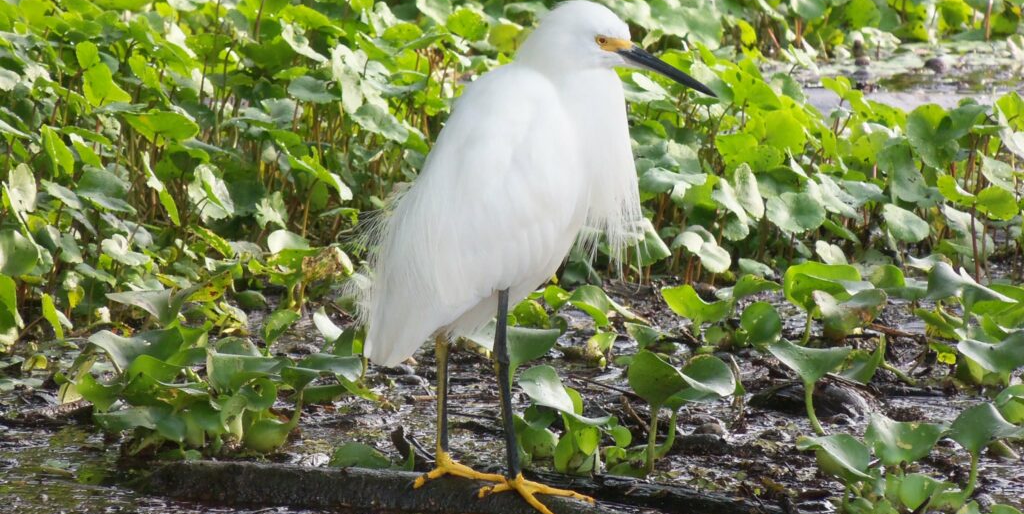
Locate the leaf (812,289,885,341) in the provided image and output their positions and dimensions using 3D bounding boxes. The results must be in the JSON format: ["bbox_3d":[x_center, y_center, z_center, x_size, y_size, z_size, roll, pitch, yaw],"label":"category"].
[{"bbox_3d":[0.299,0.050,5.850,0.062,0.040,0.040,0,12,0],"label":"leaf"}]

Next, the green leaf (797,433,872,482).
[{"bbox_3d":[0.258,0.160,5.300,0.059,0.033,0.040,0,12,0],"label":"green leaf"}]

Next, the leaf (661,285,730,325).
[{"bbox_3d":[0.173,0.046,6.267,0.063,0.032,0.034,0,13,0],"label":"leaf"}]

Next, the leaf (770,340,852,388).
[{"bbox_3d":[0.249,0.089,5.550,0.067,0.035,0.045,0,12,0],"label":"leaf"}]

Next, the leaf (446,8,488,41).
[{"bbox_3d":[-0.045,-0.237,6.770,0.041,0.032,0.030,0,12,0],"label":"leaf"}]

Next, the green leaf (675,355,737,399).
[{"bbox_3d":[0.170,0.106,5.825,0.053,0.032,0.033,0,13,0],"label":"green leaf"}]

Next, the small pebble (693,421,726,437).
[{"bbox_3d":[0.177,0.156,5.950,0.031,0.014,0.026,0,13,0],"label":"small pebble"}]

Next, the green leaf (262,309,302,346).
[{"bbox_3d":[-0.216,0.067,6.215,0.035,0.032,0.024,0,13,0],"label":"green leaf"}]

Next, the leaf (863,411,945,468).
[{"bbox_3d":[0.316,0.146,5.320,0.064,0.041,0.037,0,12,0],"label":"leaf"}]

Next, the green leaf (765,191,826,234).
[{"bbox_3d":[0.280,-0.044,6.555,0.059,0.036,0.036,0,13,0],"label":"green leaf"}]

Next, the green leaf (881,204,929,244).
[{"bbox_3d":[0.388,-0.033,6.513,0.045,0.033,0.032,0,13,0],"label":"green leaf"}]

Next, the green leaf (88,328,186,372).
[{"bbox_3d":[-0.317,0.078,5.600,0.081,0.033,0.045,0,12,0],"label":"green leaf"}]

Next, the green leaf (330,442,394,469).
[{"bbox_3d":[-0.122,0.165,5.430,0.051,0.025,0.032,0,12,0],"label":"green leaf"}]

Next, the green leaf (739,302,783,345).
[{"bbox_3d":[0.233,0.062,6.222,0.039,0.038,0.022,0,13,0],"label":"green leaf"}]

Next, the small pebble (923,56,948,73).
[{"bbox_3d":[0.456,-0.207,7.140,0.026,0.018,0.025,0,12,0],"label":"small pebble"}]

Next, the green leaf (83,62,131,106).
[{"bbox_3d":[-0.398,-0.170,6.500,0.045,0.040,0.028,0,12,0],"label":"green leaf"}]

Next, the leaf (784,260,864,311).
[{"bbox_3d":[0.277,0.026,5.880,0.073,0.039,0.042,0,12,0],"label":"leaf"}]

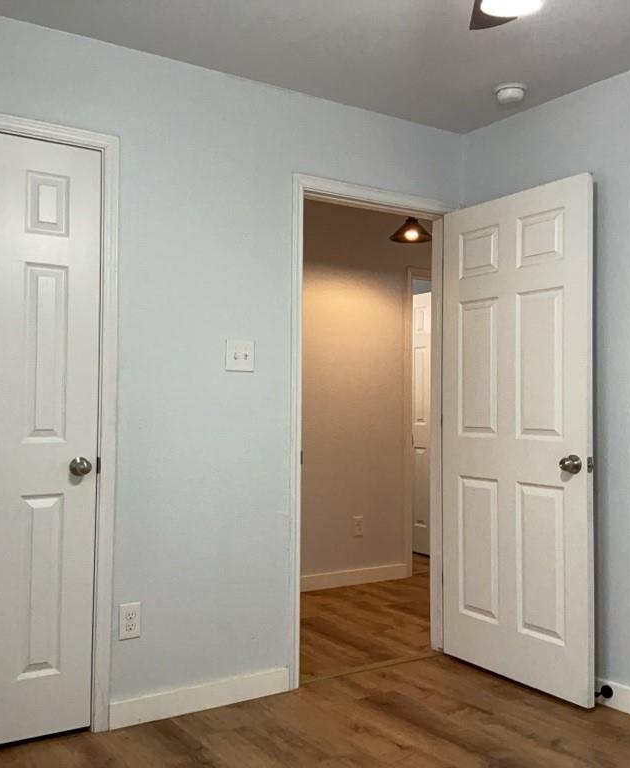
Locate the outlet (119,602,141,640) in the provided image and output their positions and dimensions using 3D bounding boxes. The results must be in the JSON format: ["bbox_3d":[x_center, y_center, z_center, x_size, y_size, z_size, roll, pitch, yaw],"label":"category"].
[{"bbox_3d":[-0.667,0.861,2.889,0.078,0.125,0.009,2,-2,-33],"label":"outlet"}]

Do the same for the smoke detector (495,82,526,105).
[{"bbox_3d":[0.809,-1.195,3.297,0.130,0.047,0.130,0,-2,0],"label":"smoke detector"}]

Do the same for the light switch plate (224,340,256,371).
[{"bbox_3d":[-0.292,-0.112,3.162,0.124,0.125,0.012,2,-2,-33],"label":"light switch plate"}]

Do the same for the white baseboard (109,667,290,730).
[{"bbox_3d":[-0.415,1.192,3.042,0.750,0.094,0.015,2,-2,-33],"label":"white baseboard"}]

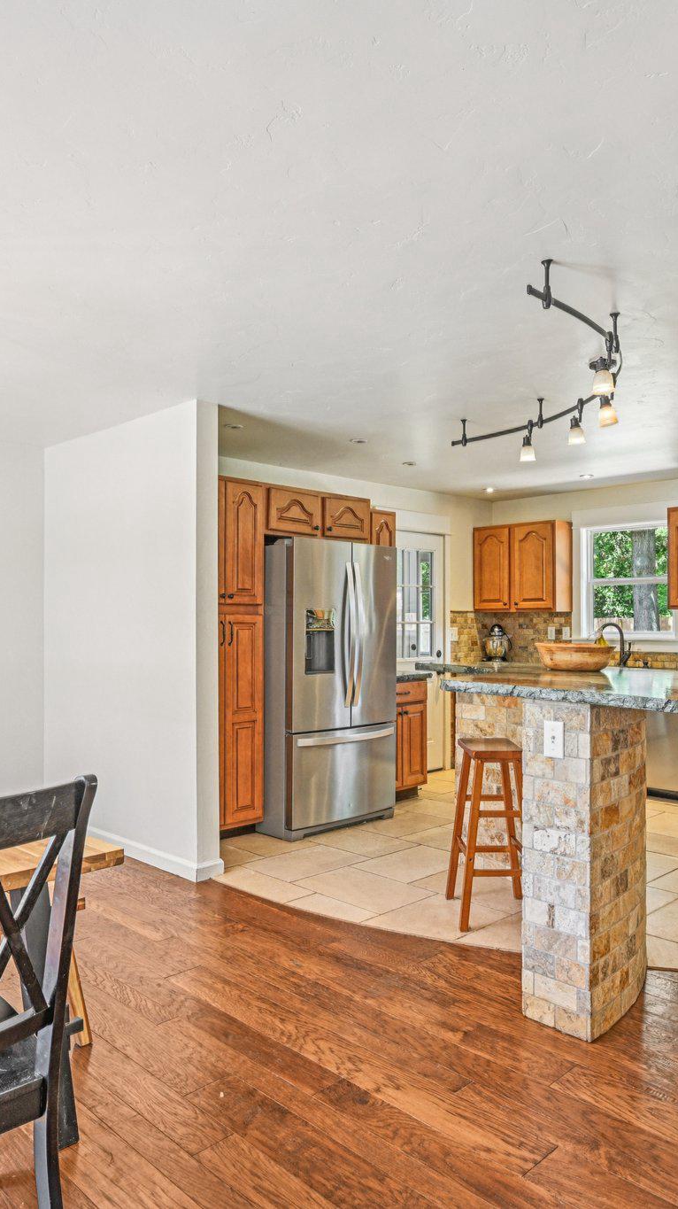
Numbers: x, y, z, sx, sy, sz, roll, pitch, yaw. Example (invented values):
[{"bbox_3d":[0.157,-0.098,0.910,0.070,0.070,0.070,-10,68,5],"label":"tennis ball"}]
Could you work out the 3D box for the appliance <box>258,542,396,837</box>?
[{"bbox_3d":[-0.225,0.515,5.324,0.920,1.780,0.869,1,-1,-44],"label":"appliance"}]

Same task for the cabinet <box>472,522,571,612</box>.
[{"bbox_3d":[1.638,-0.323,7.209,0.315,0.762,0.834,1,-1,-44],"label":"cabinet"}]

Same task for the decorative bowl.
[{"bbox_3d":[1.020,0.223,3.456,0.340,0.110,0.340,0,-1,0],"label":"decorative bowl"}]

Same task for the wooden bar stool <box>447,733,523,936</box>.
[{"bbox_3d":[0.680,0.997,3.570,0.360,0.745,0.430,0,-1,0],"label":"wooden bar stool"}]

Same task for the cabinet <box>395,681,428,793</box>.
[{"bbox_3d":[0.215,0.974,5.927,0.560,0.880,0.649,1,-1,-44],"label":"cabinet"}]

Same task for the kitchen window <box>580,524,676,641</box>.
[{"bbox_3d":[2.393,-0.188,6.680,0.090,0.930,0.810,1,-1,-44],"label":"kitchen window"}]

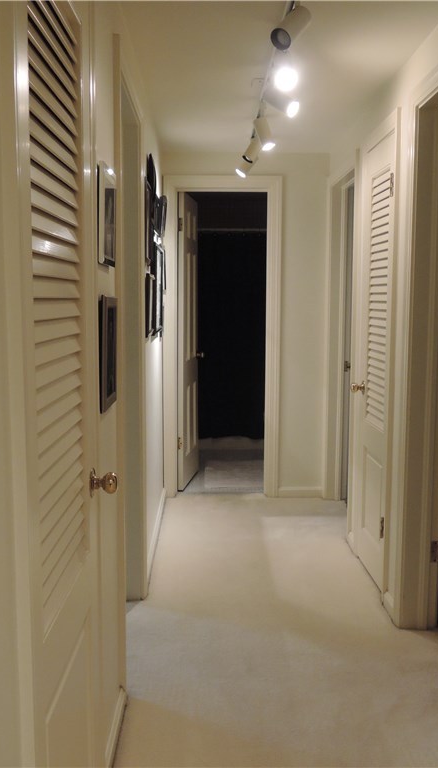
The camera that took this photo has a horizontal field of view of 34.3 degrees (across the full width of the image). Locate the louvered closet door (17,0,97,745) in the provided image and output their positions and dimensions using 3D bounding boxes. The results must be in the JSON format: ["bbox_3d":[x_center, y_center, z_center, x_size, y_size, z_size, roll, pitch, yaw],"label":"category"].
[{"bbox_3d":[-0.310,0.140,1.388,0.036,2.030,0.670,0,7,-1],"label":"louvered closet door"}]

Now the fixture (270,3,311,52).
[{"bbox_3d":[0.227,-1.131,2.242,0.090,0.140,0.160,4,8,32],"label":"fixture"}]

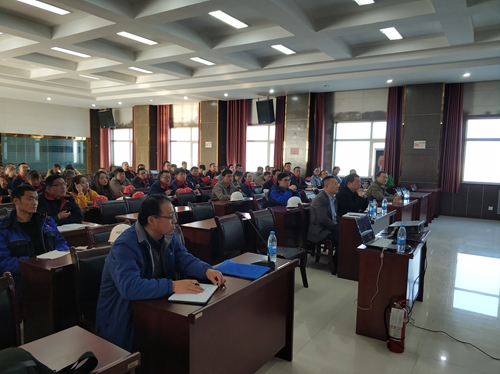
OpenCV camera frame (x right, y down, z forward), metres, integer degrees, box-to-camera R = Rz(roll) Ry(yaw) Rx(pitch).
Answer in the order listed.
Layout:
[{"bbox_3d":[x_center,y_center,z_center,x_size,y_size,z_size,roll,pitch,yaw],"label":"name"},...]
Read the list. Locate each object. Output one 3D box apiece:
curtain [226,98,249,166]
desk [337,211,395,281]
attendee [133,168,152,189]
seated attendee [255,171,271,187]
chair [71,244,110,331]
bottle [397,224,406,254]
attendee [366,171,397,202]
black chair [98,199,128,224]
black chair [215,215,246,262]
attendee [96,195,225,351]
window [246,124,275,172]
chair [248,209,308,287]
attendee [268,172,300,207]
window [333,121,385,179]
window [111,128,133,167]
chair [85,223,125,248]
[{"bbox_3d":[-0.466,-1.664,13.654,0.860,2.750,0.200,4,6,32],"label":"curtain"},{"bbox_3d":[1.681,0.759,5.501,0.465,0.770,1.230,4,6,32],"label":"desk"},{"bbox_3d":[-2.263,0.217,8.260,0.760,1.230,0.550,4,6,32],"label":"attendee"},{"bbox_3d":[0.302,0.141,10.586,0.800,1.160,0.520,4,5,32],"label":"seated attendee"},{"bbox_3d":[-0.841,0.845,2.598,0.550,0.940,0.470,4,5,32],"label":"chair"},{"bbox_3d":[1.264,0.433,3.229,0.067,0.232,0.067,4,5,32],"label":"bottle"},{"bbox_3d":[2.390,0.372,7.071,0.800,1.300,0.580,4,6,32],"label":"attendee"},{"bbox_3d":[-1.692,0.644,5.222,0.560,0.900,0.450,4,6,32],"label":"black chair"},{"bbox_3d":[0.007,0.778,4.141,0.580,0.930,0.460,4,6,32],"label":"black chair"},{"bbox_3d":[-0.590,0.703,2.561,0.880,1.300,0.610,4,6,32],"label":"attendee"},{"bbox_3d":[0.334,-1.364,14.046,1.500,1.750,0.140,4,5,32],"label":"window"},{"bbox_3d":[0.317,0.740,4.545,0.600,0.920,0.480,4,6,32],"label":"chair"},{"bbox_3d":[0.612,0.402,6.553,0.680,1.240,0.540,4,6,32],"label":"attendee"},{"bbox_3d":[3.414,-1.153,12.137,1.720,1.760,0.140,4,5,32],"label":"window"},{"bbox_3d":[-5.529,-1.723,17.073,1.700,1.700,0.150,4,6,32],"label":"window"},{"bbox_3d":[-1.132,0.806,3.573,0.580,0.900,0.460,4,6,32],"label":"chair"}]

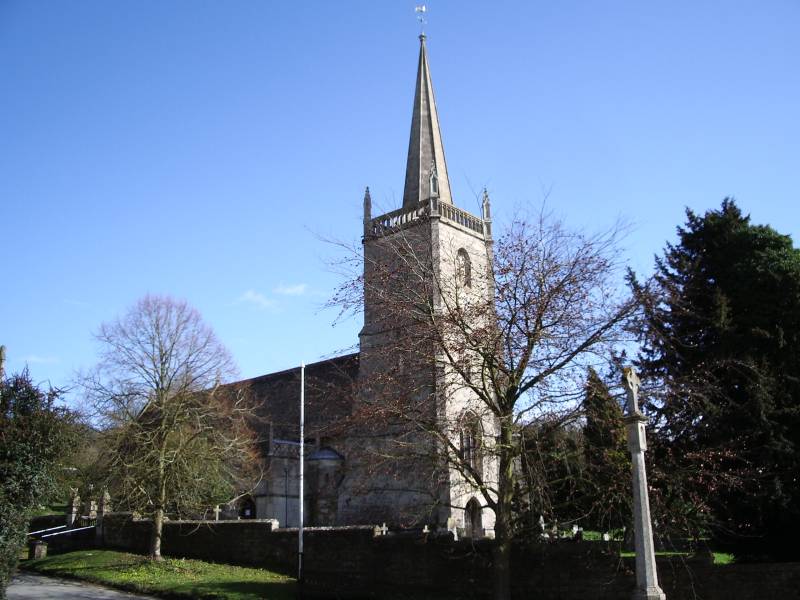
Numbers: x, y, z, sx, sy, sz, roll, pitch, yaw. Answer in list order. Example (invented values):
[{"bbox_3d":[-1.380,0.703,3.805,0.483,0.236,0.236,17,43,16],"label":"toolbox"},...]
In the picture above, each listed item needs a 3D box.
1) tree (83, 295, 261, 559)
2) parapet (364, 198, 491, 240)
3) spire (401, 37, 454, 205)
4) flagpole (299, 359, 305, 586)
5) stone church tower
[{"bbox_3d":[-9.006,4.762,31.881,6.900,10.273,6.900,-14,-20,40],"label":"tree"},{"bbox_3d":[1.870,-4.785,57.747,6.460,1.634,6.460,-14,-20,40],"label":"parapet"},{"bbox_3d":[1.768,-13.127,60.076,3.700,15.068,3.700,-14,-20,40],"label":"spire"},{"bbox_3d":[-2.668,4.687,22.310,0.085,6.024,0.085,-14,-20,40],"label":"flagpole"},{"bbox_3d":[1.898,-2.478,57.103,7.400,37.183,7.400,-14,-20,40],"label":"stone church tower"}]

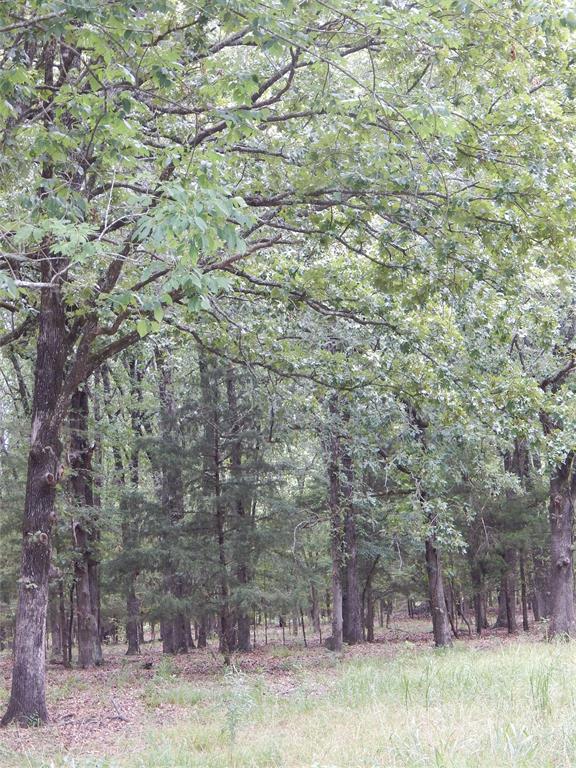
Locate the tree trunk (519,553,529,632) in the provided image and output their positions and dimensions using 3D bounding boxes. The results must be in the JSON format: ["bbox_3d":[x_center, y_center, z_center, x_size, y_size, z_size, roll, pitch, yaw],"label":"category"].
[{"bbox_3d":[6.759,5.953,54.127,0.272,2.225,0.258,0,-7,0],"label":"tree trunk"}]

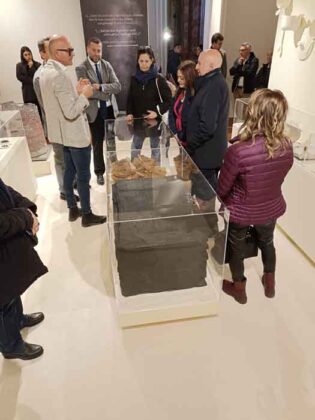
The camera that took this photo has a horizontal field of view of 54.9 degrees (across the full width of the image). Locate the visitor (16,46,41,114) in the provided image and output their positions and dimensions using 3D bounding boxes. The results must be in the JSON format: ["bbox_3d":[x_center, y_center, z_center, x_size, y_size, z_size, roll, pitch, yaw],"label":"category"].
[{"bbox_3d":[-2.020,-1.854,5.141,0.460,1.630,0.340,-15,33,-21],"label":"visitor"}]

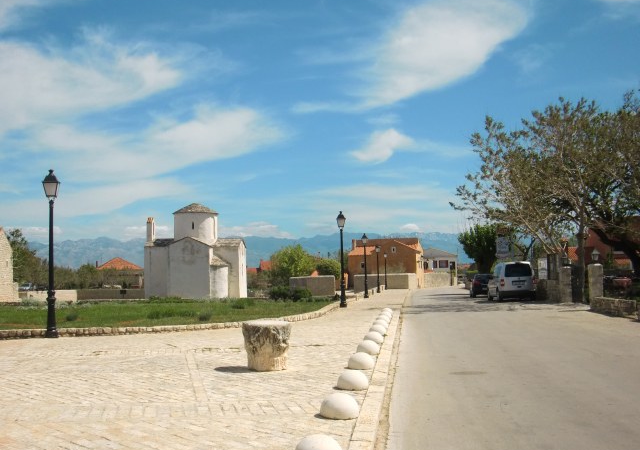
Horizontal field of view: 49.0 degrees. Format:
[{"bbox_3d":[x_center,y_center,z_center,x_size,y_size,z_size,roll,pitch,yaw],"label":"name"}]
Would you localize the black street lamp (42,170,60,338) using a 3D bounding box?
[{"bbox_3d":[-6.142,0.662,16.101,0.400,3.850,0.400,-1,-4,0],"label":"black street lamp"}]

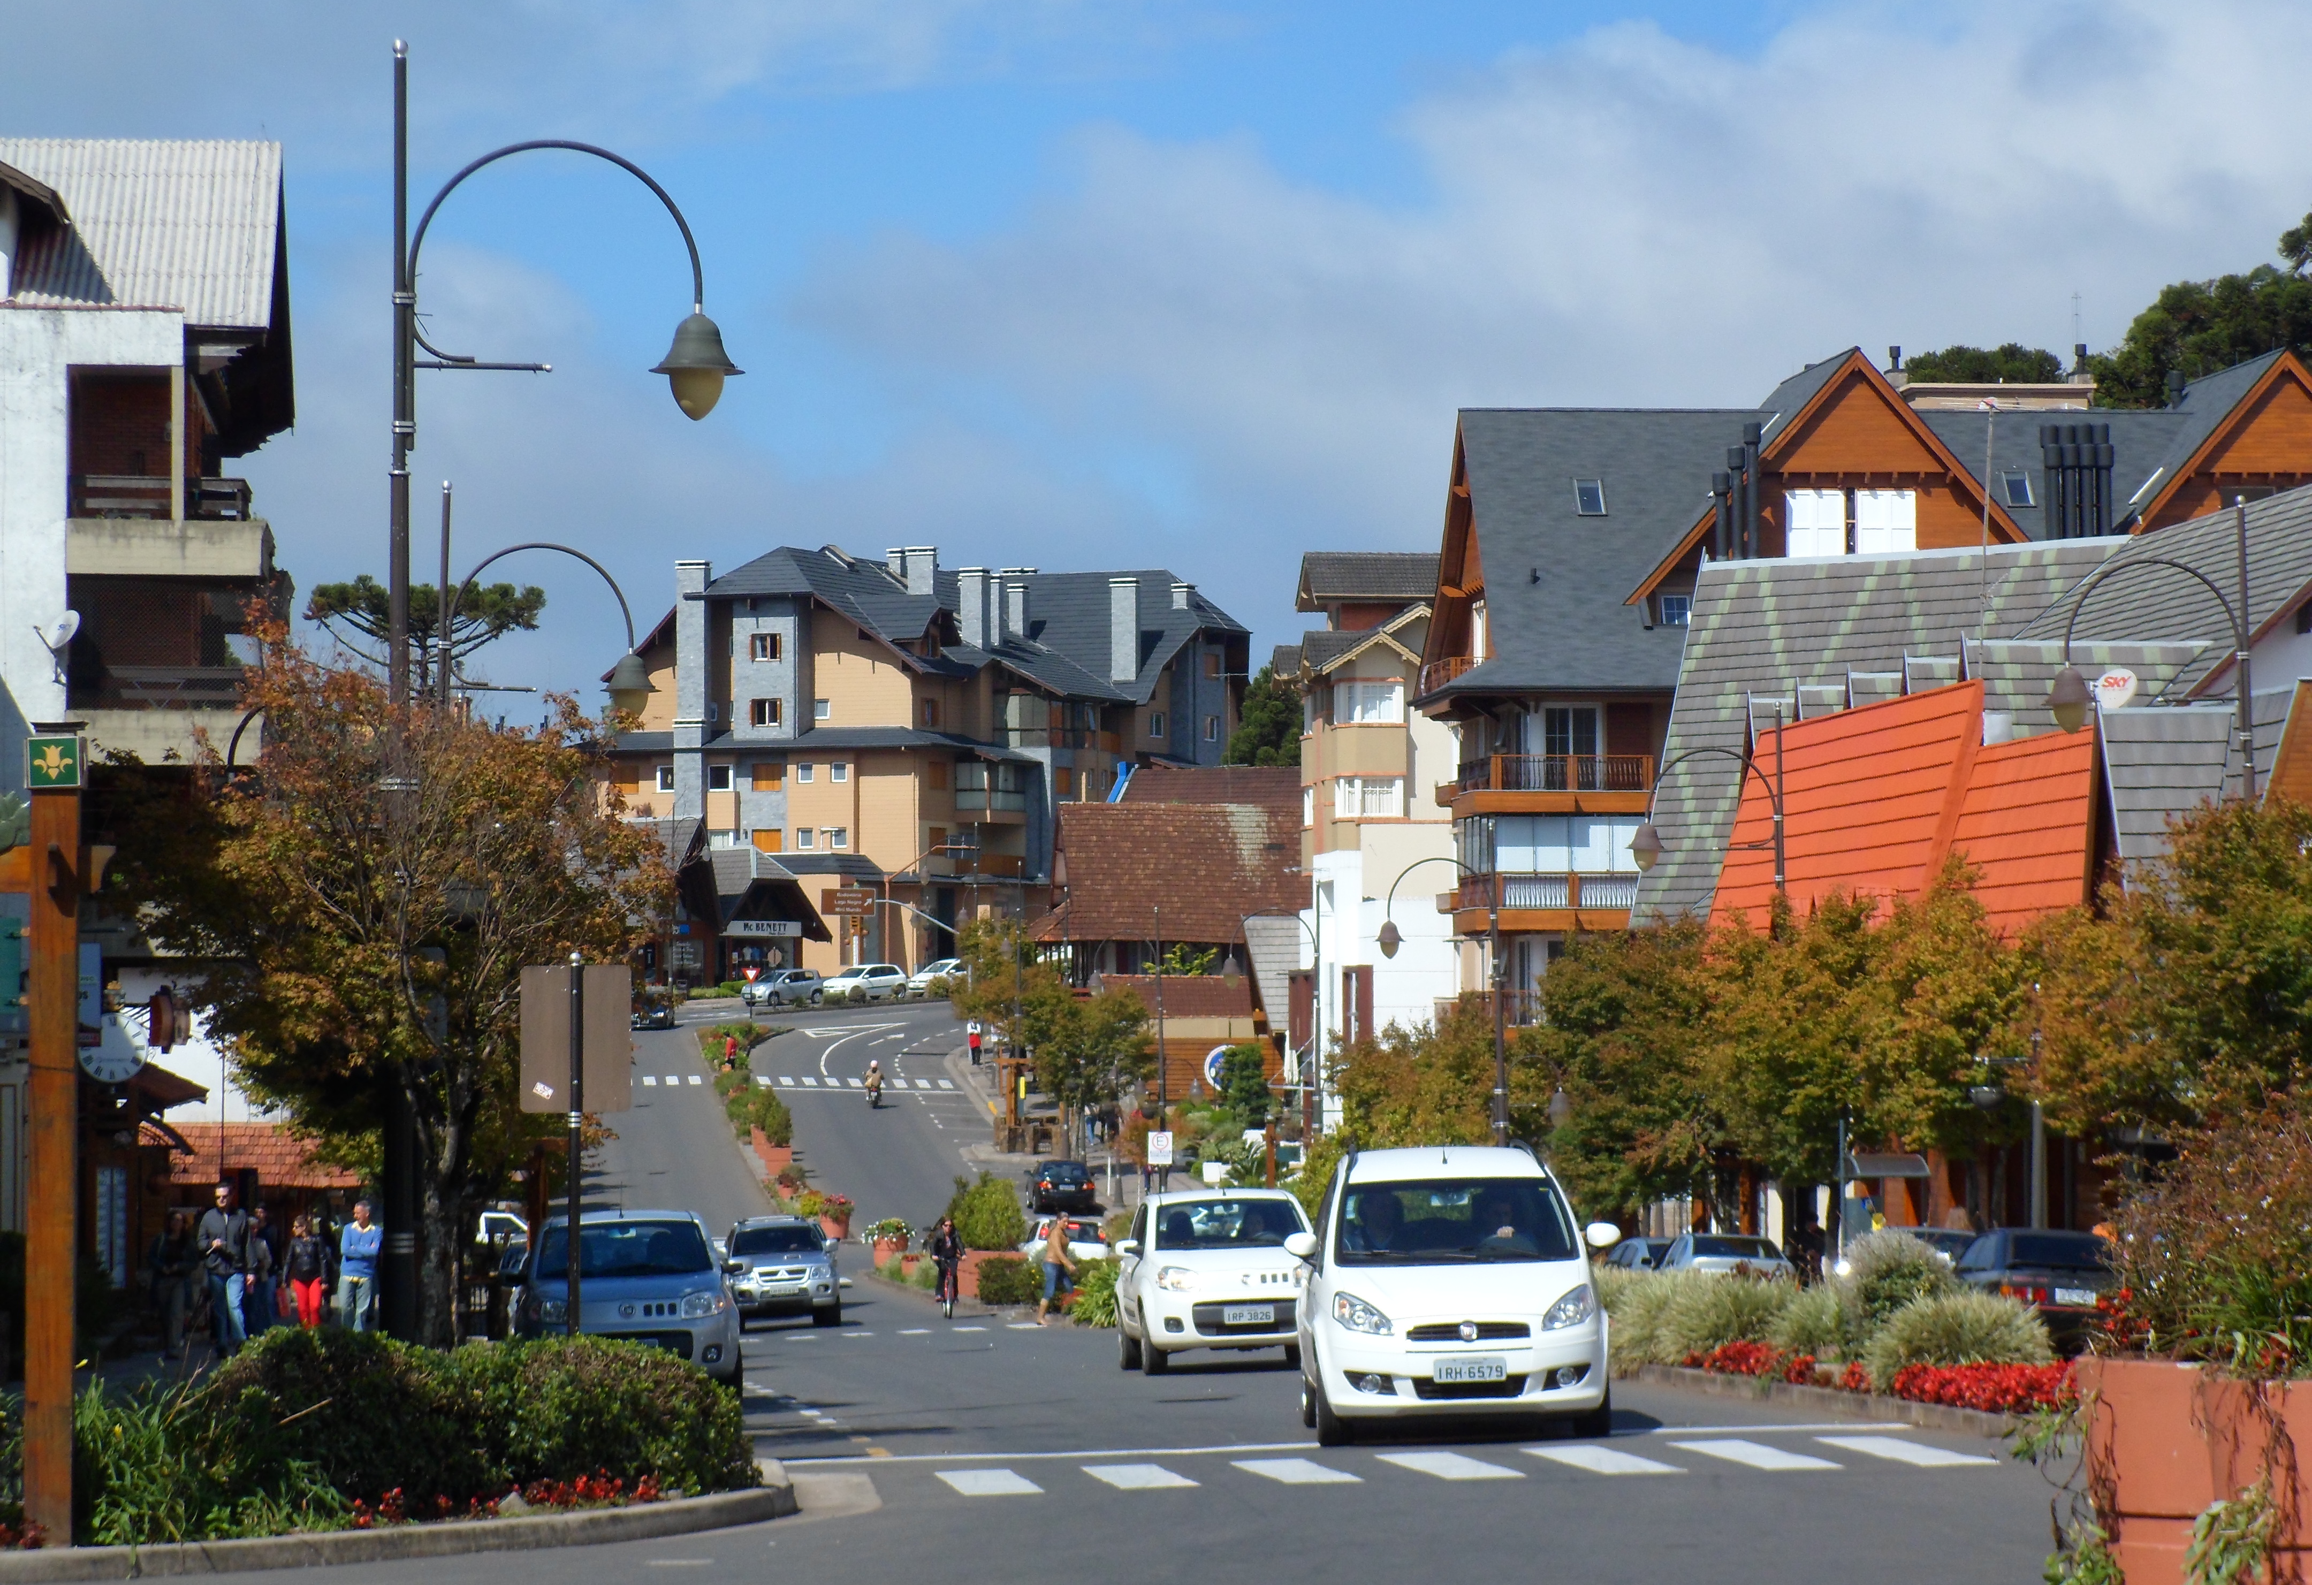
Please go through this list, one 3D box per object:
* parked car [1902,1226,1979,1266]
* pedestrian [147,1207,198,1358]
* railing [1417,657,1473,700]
[{"bbox_3d":[8.630,5.730,80.000,1.680,1.470,4.000,0,-2,-2],"label":"parked car"},{"bbox_3d":[-10.120,5.070,71.500,0.520,1.550,0.400,0,-3,-3],"label":"pedestrian"},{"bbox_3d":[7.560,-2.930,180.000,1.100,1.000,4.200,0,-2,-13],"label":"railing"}]

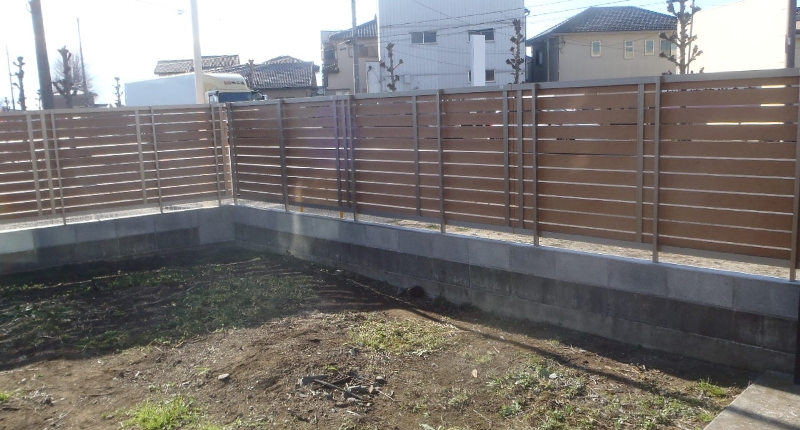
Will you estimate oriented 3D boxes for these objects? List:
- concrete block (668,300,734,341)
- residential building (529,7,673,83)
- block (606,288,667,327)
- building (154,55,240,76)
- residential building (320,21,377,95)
[{"bbox_3d":[1.908,0.645,4.089,0.395,0.195,0.120,7,13,43],"label":"concrete block"},{"bbox_3d":[15.124,-11.113,47.139,10.800,7.772,8.000,-3,9,-3],"label":"residential building"},{"bbox_3d":[1.616,0.610,4.351,0.390,0.190,0.120,7,13,44],"label":"block"},{"bbox_3d":[-22.582,-14.042,74.104,9.600,7.555,7.800,-2,9,0],"label":"building"},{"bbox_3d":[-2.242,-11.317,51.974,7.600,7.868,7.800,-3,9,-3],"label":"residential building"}]

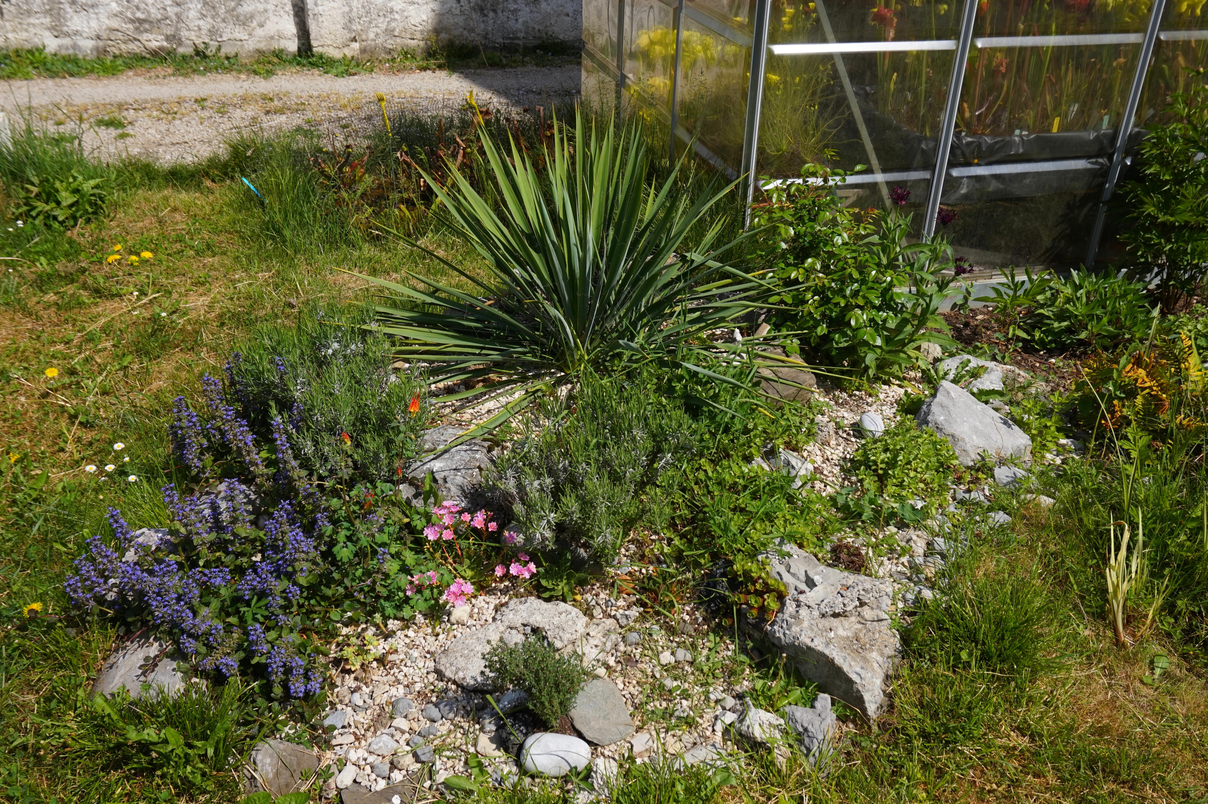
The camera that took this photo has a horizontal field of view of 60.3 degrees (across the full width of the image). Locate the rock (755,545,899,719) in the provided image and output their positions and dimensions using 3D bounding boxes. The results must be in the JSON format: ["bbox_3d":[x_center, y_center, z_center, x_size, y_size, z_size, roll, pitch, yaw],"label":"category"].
[{"bbox_3d":[0.436,0.443,2.056,0.310,0.190,0.235,23,36,32],"label":"rock"}]

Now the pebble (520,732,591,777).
[{"bbox_3d":[-0.085,0.618,1.823,0.127,0.060,0.082,-1,30,-4],"label":"pebble"}]

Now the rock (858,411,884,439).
[{"bbox_3d":[0.616,0.052,2.393,0.059,0.045,0.064,-15,34,-25],"label":"rock"}]

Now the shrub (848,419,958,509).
[{"bbox_3d":[0.694,0.143,2.444,0.250,0.150,0.240,1,30,0],"label":"shrub"}]

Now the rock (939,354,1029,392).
[{"bbox_3d":[1.044,-0.080,2.862,0.250,0.085,0.170,-9,30,-17],"label":"rock"}]

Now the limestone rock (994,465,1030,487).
[{"bbox_3d":[0.950,0.172,2.405,0.088,0.042,0.058,12,32,17],"label":"limestone rock"}]

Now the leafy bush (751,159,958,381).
[{"bbox_3d":[0.664,-0.352,2.808,0.510,0.560,0.450,1,29,0],"label":"leafy bush"}]

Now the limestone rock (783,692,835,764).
[{"bbox_3d":[0.369,0.589,1.872,0.085,0.120,0.080,1,30,0],"label":"limestone rock"}]

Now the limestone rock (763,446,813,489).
[{"bbox_3d":[0.394,0.141,2.238,0.110,0.085,0.085,-9,30,-17],"label":"limestone rock"}]

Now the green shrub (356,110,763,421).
[{"bbox_3d":[-0.094,-0.322,2.387,1.030,0.620,0.900,2,31,0],"label":"green shrub"}]

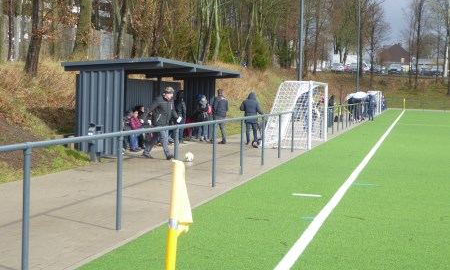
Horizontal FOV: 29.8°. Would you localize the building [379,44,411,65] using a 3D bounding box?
[{"bbox_3d":[37.693,-16.345,188.000,7.200,7.500,9.000,2,3,12],"label":"building"}]

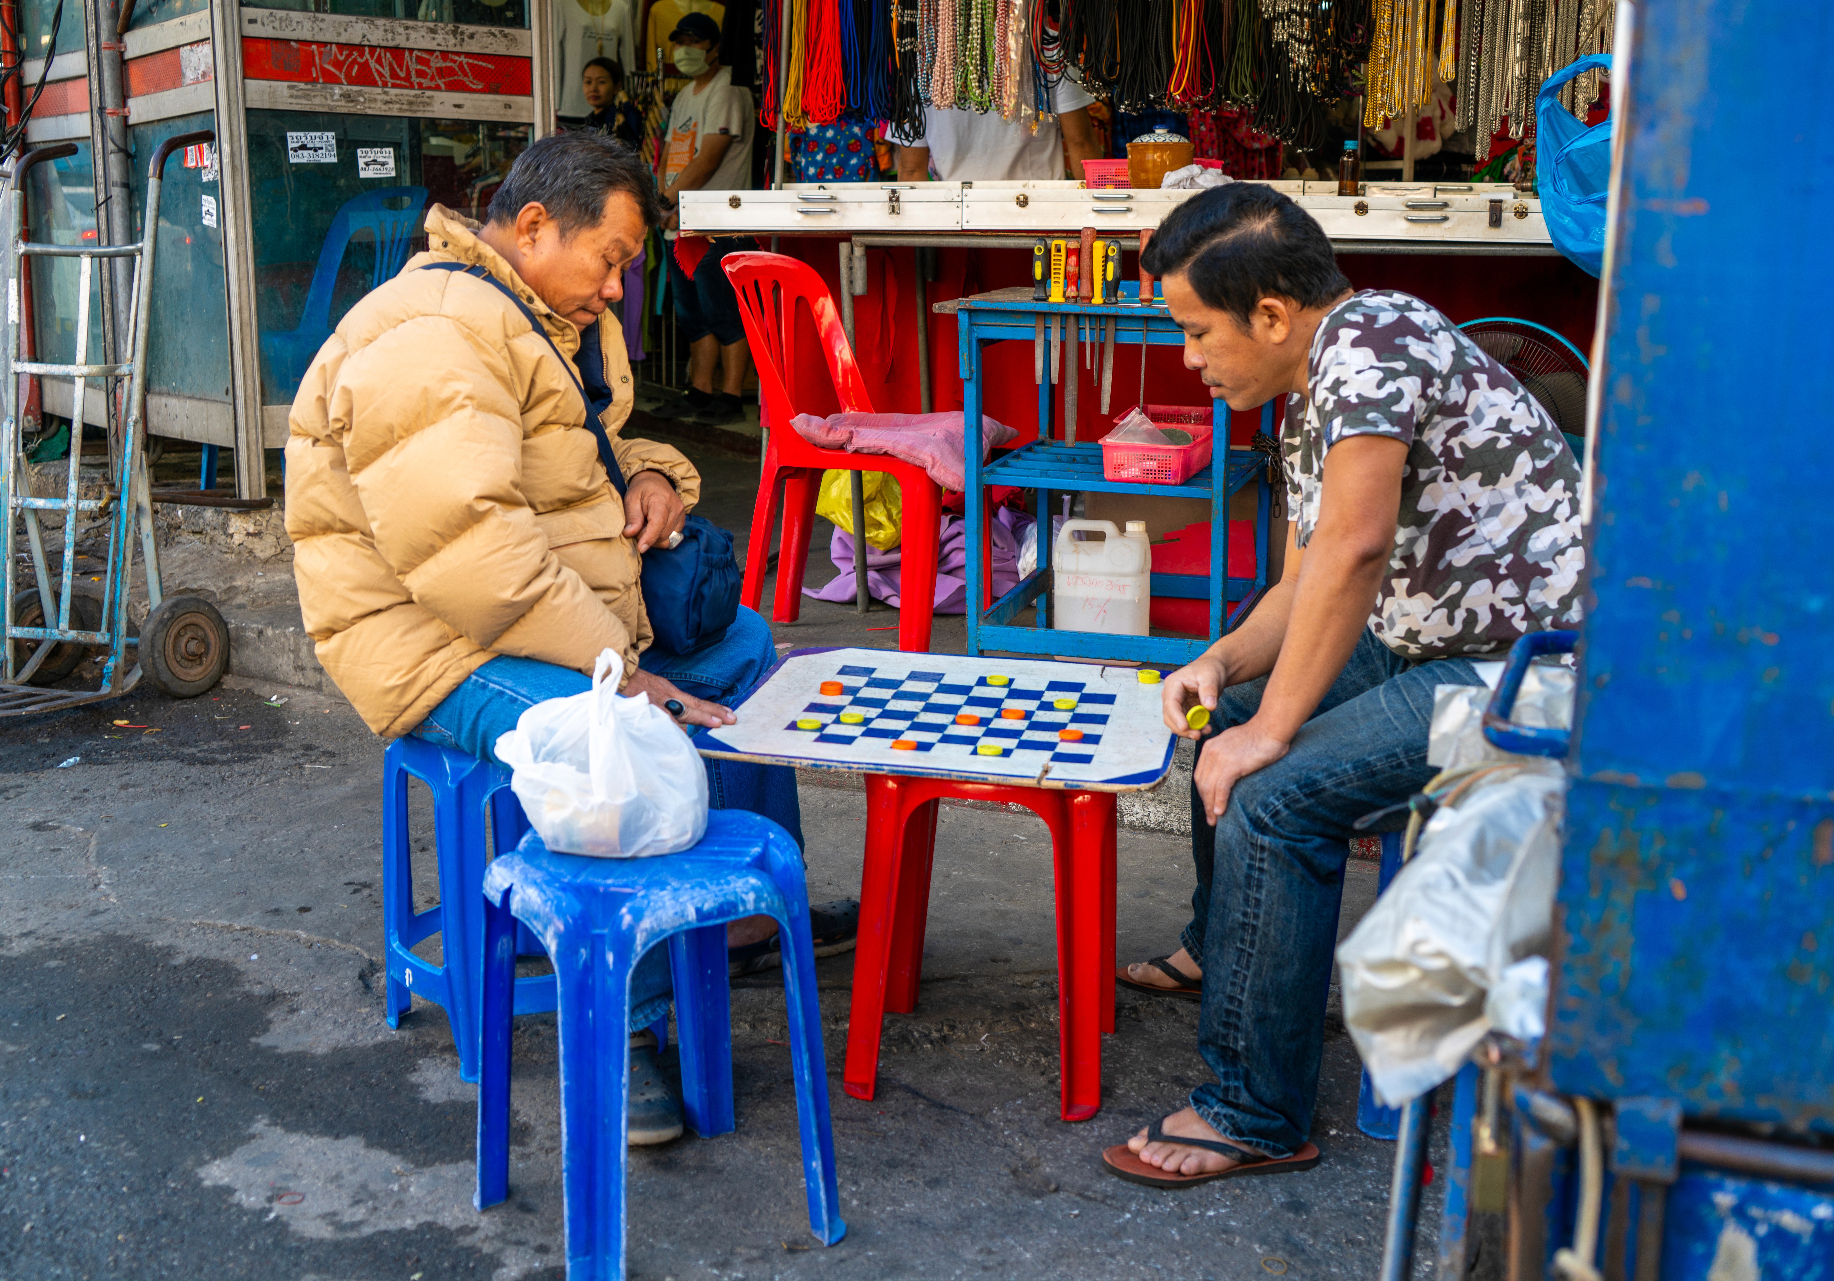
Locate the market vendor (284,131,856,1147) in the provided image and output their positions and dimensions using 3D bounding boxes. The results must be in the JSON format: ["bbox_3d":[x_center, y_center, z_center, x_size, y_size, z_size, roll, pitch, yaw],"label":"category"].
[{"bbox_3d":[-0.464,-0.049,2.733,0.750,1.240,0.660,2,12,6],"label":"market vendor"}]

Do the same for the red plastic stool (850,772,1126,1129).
[{"bbox_3d":[0.104,0.366,2.744,0.335,0.432,0.335,3,12,11],"label":"red plastic stool"}]

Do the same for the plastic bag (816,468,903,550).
[{"bbox_3d":[-0.135,-0.341,5.151,0.260,0.240,0.200,2,12,6],"label":"plastic bag"}]

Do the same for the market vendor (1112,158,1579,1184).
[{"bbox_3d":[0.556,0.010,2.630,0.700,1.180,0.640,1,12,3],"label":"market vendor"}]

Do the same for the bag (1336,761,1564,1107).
[{"bbox_3d":[0.532,0.292,2.030,0.225,0.320,0.200,2,12,6],"label":"bag"}]

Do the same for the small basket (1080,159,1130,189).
[{"bbox_3d":[0.567,-1.127,4.896,0.340,0.090,0.240,4,12,17],"label":"small basket"}]

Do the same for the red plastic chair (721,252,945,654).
[{"bbox_3d":[-0.150,-0.415,4.516,0.530,0.860,0.450,4,12,17],"label":"red plastic chair"}]

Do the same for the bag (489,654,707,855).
[{"bbox_3d":[-0.366,0.131,2.336,0.235,0.205,0.190,2,12,6],"label":"bag"}]

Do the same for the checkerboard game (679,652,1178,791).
[{"bbox_3d":[0.056,0.108,2.848,0.615,0.022,0.600,4,14,10],"label":"checkerboard game"}]

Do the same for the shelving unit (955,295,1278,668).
[{"bbox_3d":[0.440,-0.312,4.287,0.530,0.770,0.660,4,12,15],"label":"shelving unit"}]

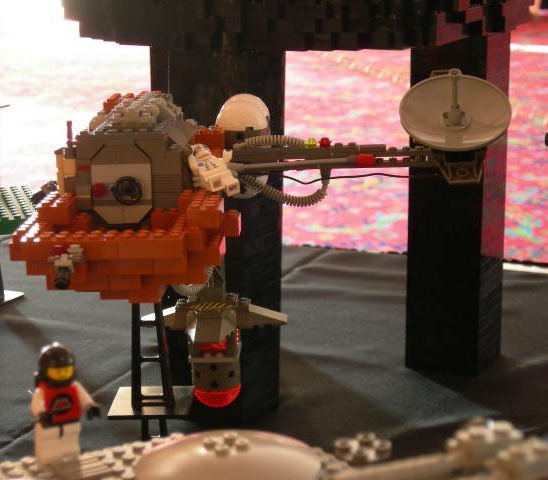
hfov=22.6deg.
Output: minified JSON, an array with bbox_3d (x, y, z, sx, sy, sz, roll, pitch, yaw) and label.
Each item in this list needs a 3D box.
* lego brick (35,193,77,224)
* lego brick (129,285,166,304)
[{"bbox_3d":[-0.114,-0.017,0.727,0.016,0.011,0.032,-1,13,3],"label":"lego brick"},{"bbox_3d":[-0.066,0.023,0.717,0.016,0.011,0.032,-1,13,3],"label":"lego brick"}]

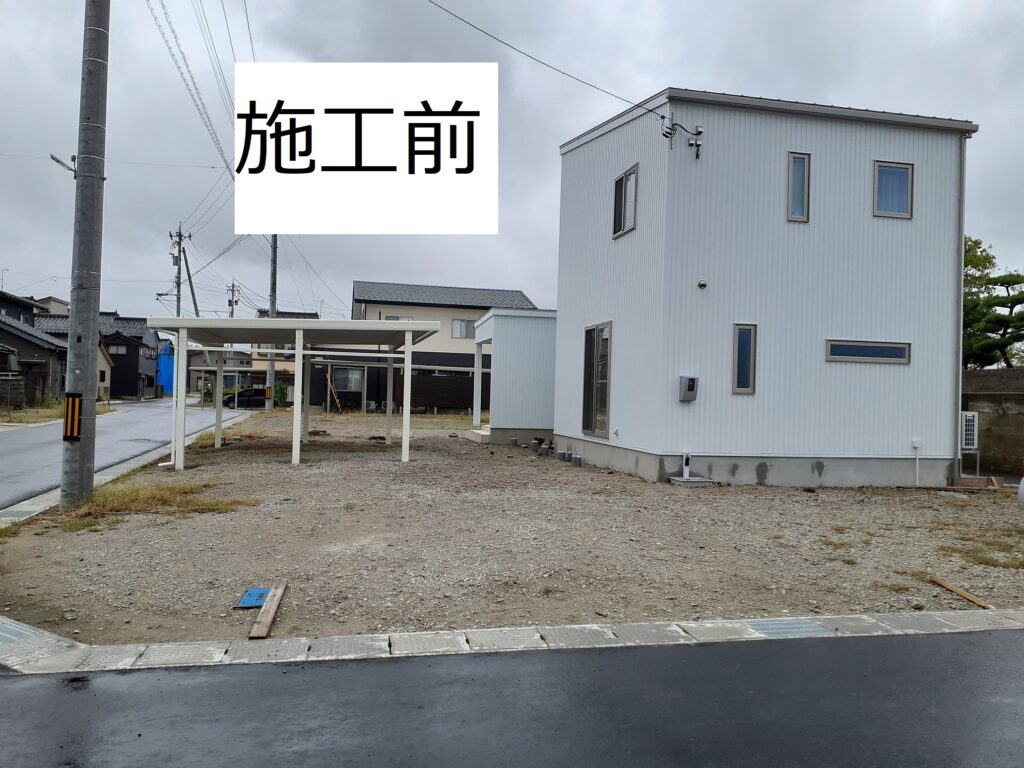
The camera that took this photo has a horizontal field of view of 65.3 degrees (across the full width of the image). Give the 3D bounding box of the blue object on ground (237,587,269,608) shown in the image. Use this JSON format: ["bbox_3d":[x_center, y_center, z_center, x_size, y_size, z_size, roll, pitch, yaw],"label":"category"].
[{"bbox_3d":[-1.909,1.599,5.964,0.240,0.025,0.530,2,0,-10],"label":"blue object on ground"}]

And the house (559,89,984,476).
[{"bbox_3d":[4.717,-1.975,16.914,6.029,7.547,6.722,2,-1,-13],"label":"house"}]

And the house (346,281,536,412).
[{"bbox_3d":[-4.663,-2.198,50.959,10.824,8.049,7.800,2,-1,-13],"label":"house"}]

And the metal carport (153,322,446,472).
[{"bbox_3d":[-4.402,0.178,16.793,5.050,2.770,5.200,2,-1,-13],"label":"metal carport"}]

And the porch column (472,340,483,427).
[{"bbox_3d":[-1.049,0.015,24.500,0.190,2.577,0.190,2,-1,-13],"label":"porch column"}]

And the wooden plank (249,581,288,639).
[{"bbox_3d":[-1.734,1.613,5.750,0.110,0.025,1.365,2,1,-10],"label":"wooden plank"}]

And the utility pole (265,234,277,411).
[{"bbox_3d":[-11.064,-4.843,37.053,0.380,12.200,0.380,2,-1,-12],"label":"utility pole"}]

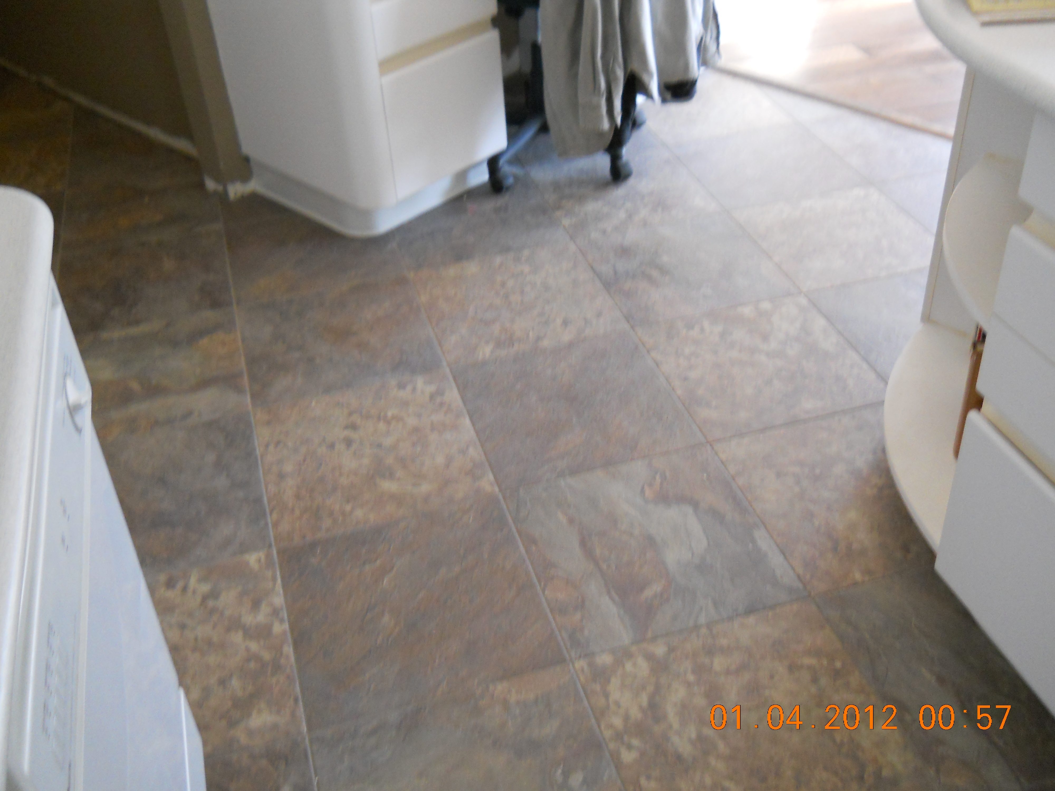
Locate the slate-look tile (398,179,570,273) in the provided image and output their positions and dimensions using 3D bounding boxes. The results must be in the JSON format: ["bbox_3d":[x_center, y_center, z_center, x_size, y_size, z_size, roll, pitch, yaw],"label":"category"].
[{"bbox_3d":[-0.139,-0.442,2.843,0.403,0.010,0.403,-12,38,-11],"label":"slate-look tile"}]

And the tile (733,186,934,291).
[{"bbox_3d":[0.745,-0.384,2.695,0.403,0.010,0.403,-12,38,-11],"label":"tile"}]

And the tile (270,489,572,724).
[{"bbox_3d":[-0.186,0.335,1.839,0.400,0.010,0.400,-12,38,-11],"label":"tile"}]

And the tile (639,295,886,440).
[{"bbox_3d":[0.474,-0.067,2.309,0.400,0.010,0.400,-12,38,-11],"label":"tile"}]

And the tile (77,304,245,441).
[{"bbox_3d":[-0.796,-0.039,2.369,0.403,0.010,0.403,-12,38,-11],"label":"tile"}]

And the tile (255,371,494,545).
[{"bbox_3d":[-0.300,0.104,2.152,0.400,0.010,0.400,-12,38,-11],"label":"tile"}]

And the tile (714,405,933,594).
[{"bbox_3d":[0.587,0.166,1.989,0.403,0.010,0.403,-12,38,-11],"label":"tile"}]

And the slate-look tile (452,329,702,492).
[{"bbox_3d":[0.088,0.019,2.221,0.403,0.010,0.403,-12,38,-11],"label":"slate-look tile"}]

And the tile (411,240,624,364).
[{"bbox_3d":[-0.025,-0.211,2.532,0.403,0.010,0.403,-12,38,-11],"label":"tile"}]

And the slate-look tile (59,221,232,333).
[{"bbox_3d":[-0.916,-0.273,2.701,0.400,0.010,0.400,-12,38,-11],"label":"slate-look tile"}]

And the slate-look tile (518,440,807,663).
[{"bbox_3d":[0.201,0.250,1.910,0.403,0.010,0.403,-12,38,-11],"label":"slate-look tile"}]

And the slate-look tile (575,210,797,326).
[{"bbox_3d":[0.359,-0.298,2.622,0.400,0.010,0.400,-12,38,-11],"label":"slate-look tile"}]

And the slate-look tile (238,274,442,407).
[{"bbox_3d":[-0.415,-0.128,2.466,0.400,0.010,0.400,-12,38,-11],"label":"slate-look tile"}]

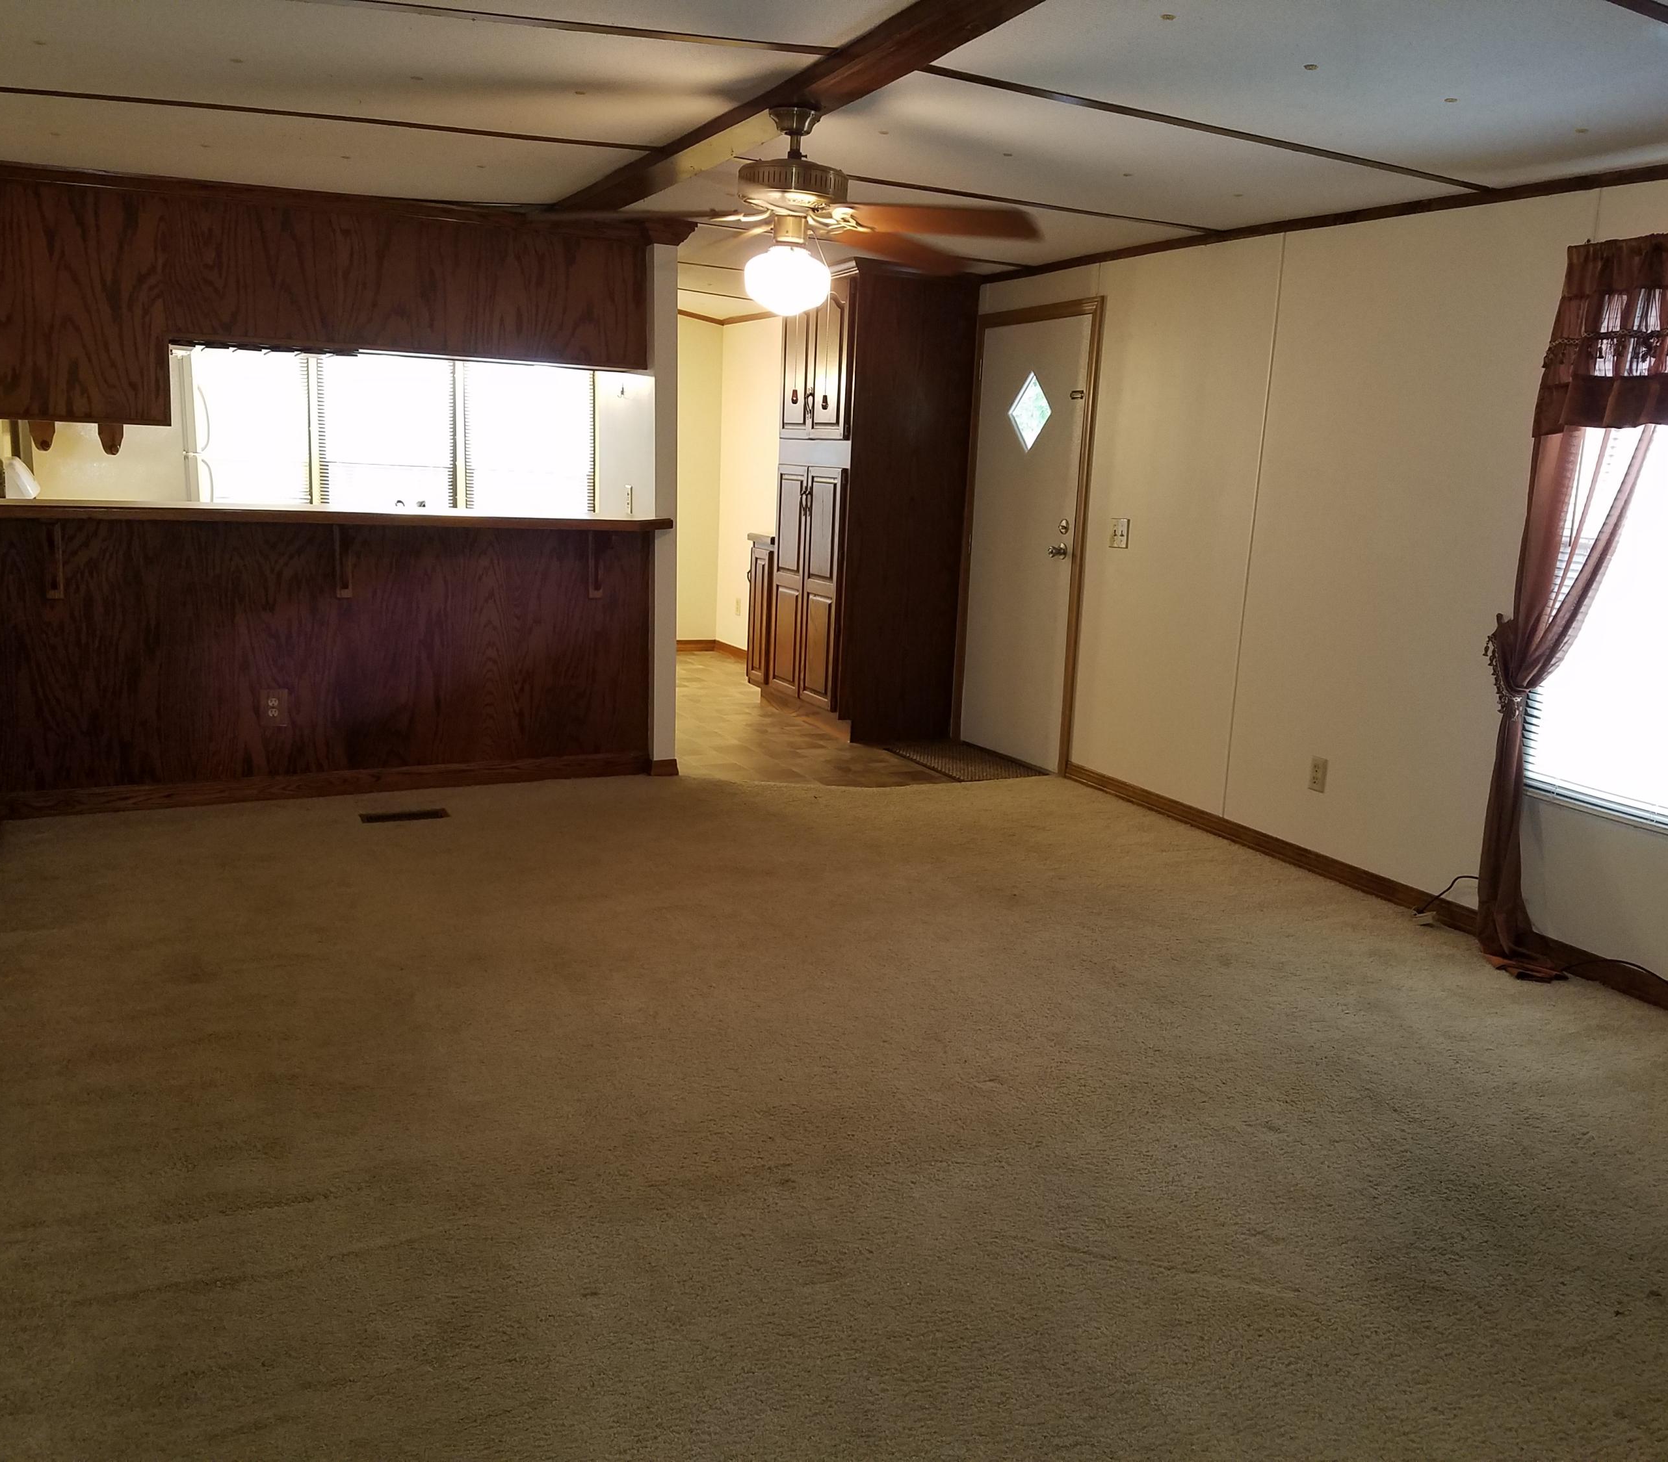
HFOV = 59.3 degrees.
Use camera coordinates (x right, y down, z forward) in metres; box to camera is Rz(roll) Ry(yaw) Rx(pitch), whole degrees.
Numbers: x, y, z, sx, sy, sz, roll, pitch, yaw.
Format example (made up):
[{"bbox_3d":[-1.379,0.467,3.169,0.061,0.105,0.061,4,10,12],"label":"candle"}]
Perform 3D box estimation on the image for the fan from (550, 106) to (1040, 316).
[{"bbox_3d":[-0.108,-1.301,3.681,1.300,0.500,1.300,-3,12,-25],"label":"fan"}]

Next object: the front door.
[{"bbox_3d":[0.852,-0.827,6.504,0.055,1.920,0.850,-3,12,-25],"label":"front door"}]

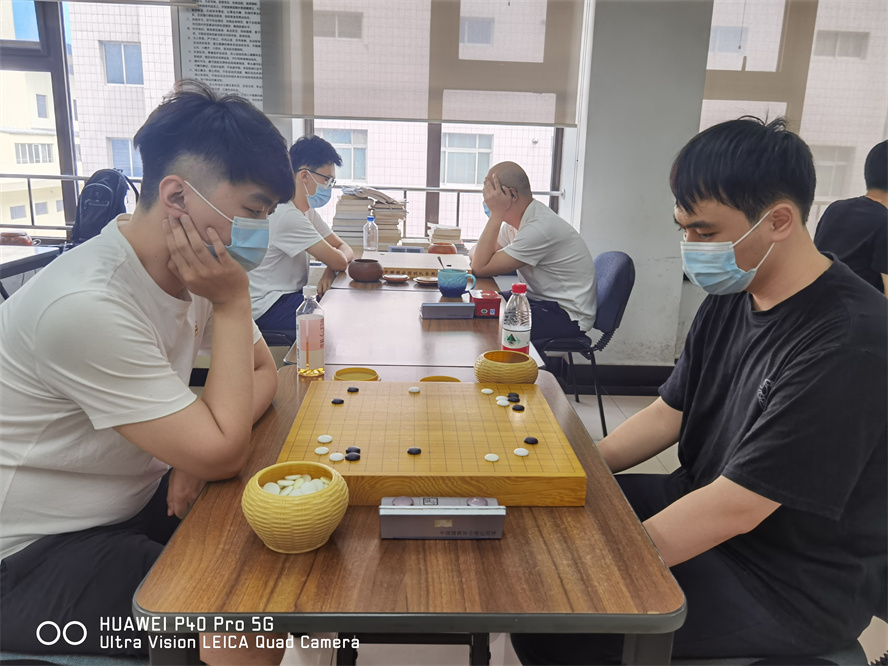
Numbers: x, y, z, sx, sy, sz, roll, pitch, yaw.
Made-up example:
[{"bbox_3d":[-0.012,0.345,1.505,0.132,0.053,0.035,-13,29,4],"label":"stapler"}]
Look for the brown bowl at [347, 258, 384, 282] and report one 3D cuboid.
[{"bbox_3d":[-0.308,-0.249,2.761,0.139,0.080,0.139,1,14,-3],"label":"brown bowl"}]

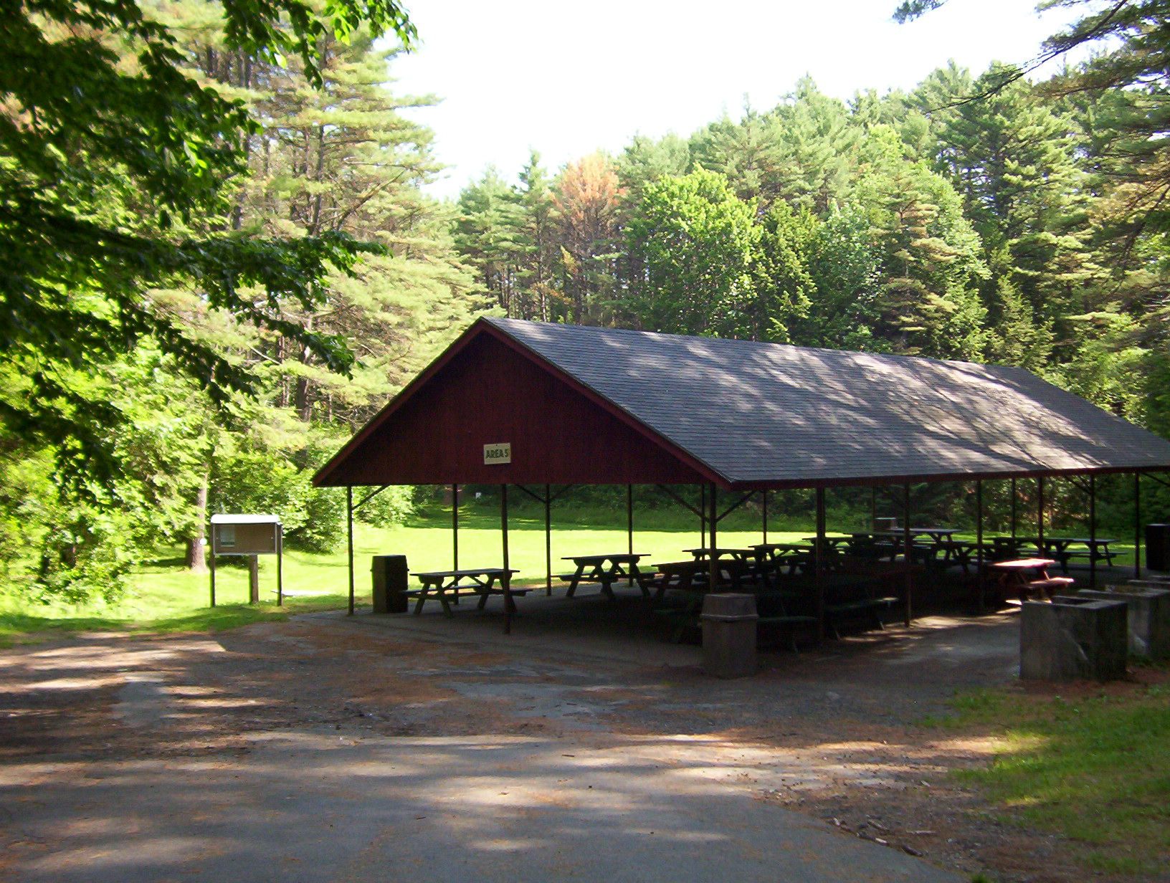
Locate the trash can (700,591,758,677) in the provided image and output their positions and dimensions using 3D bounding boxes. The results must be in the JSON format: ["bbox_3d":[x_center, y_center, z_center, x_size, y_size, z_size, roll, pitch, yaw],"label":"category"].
[{"bbox_3d":[1.846,2.477,15.594,0.540,0.991,0.540,0,-1,-38],"label":"trash can"}]

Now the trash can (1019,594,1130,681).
[{"bbox_3d":[5.945,2.396,14.804,0.905,0.877,0.994,-2,-1,42],"label":"trash can"}]

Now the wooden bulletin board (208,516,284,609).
[{"bbox_3d":[-6.598,2.327,23.840,1.332,1.792,0.380,-1,-1,-13],"label":"wooden bulletin board"}]

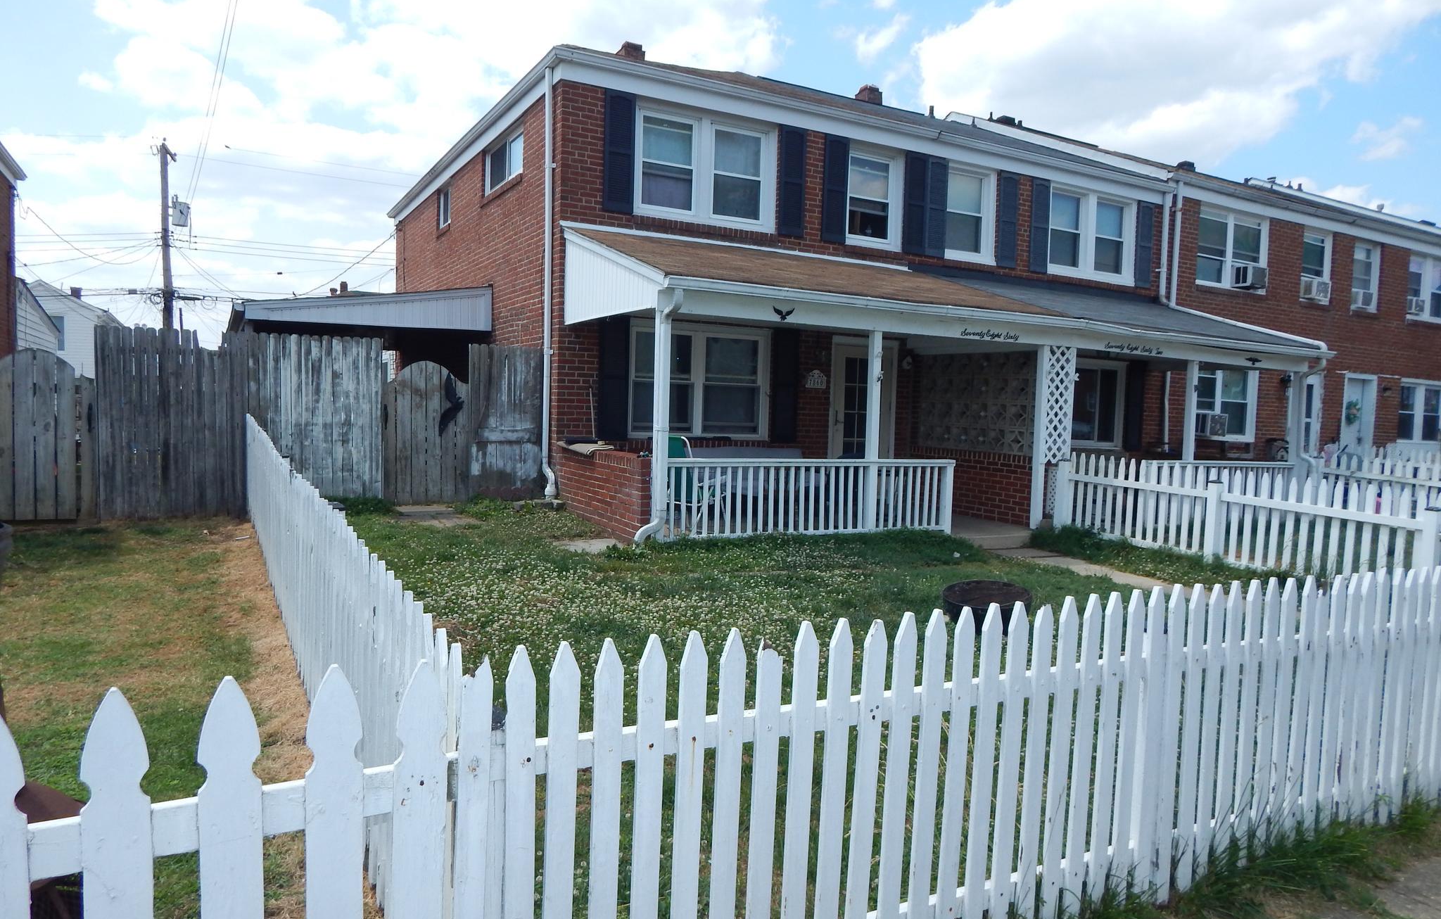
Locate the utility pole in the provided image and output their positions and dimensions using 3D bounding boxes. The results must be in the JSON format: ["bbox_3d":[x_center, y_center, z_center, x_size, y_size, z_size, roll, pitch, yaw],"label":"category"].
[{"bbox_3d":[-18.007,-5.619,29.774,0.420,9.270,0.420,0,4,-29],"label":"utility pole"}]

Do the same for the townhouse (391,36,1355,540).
[{"bbox_3d":[0.992,-3.226,15.500,10.712,7.297,12.368,0,4,-29],"label":"townhouse"}]

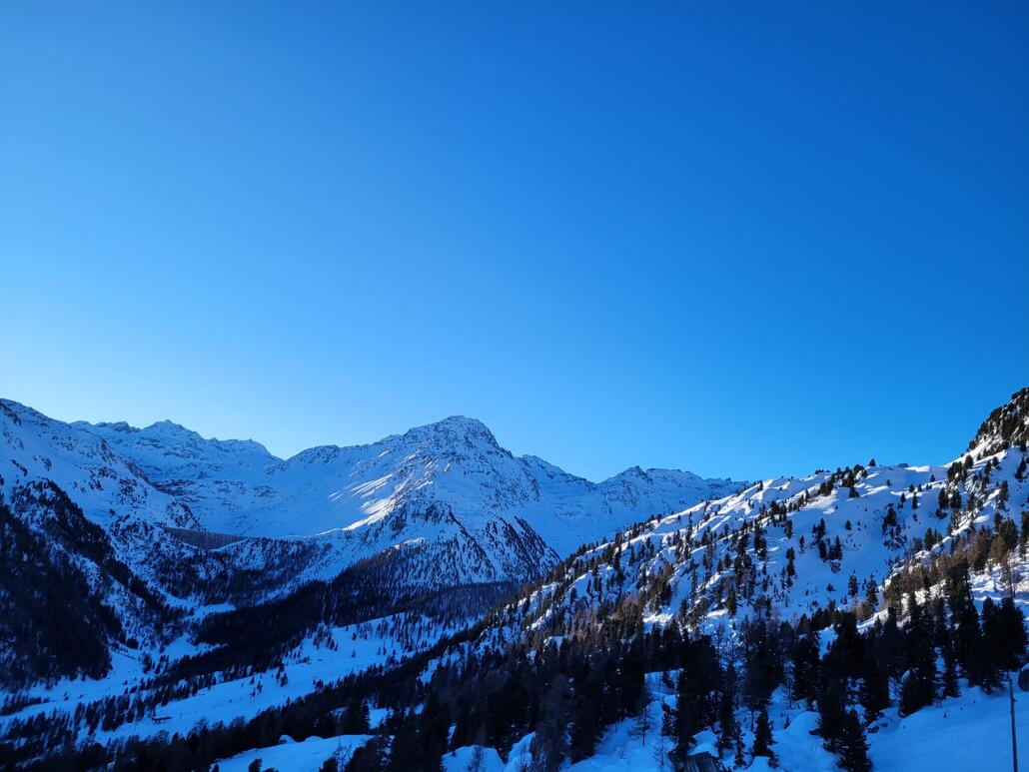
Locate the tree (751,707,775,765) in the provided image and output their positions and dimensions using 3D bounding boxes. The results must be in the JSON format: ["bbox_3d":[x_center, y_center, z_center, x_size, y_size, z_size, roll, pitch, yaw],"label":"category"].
[{"bbox_3d":[24.230,33.970,75.000,2.420,5.620,2.420,0,-6,0],"label":"tree"}]

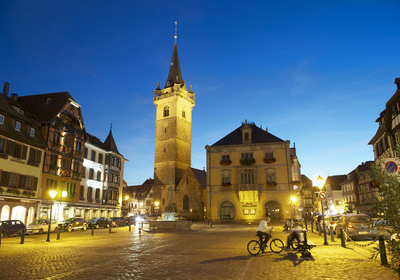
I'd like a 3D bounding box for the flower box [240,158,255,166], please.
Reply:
[{"bbox_3d":[8.723,4.067,50.723,2.700,1.200,0.500,-3,-15,10],"label":"flower box"}]

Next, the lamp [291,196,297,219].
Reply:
[{"bbox_3d":[10.257,7.851,29.991,0.450,3.800,0.450,-3,-15,10],"label":"lamp"}]

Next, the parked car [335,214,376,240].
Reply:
[{"bbox_3d":[10.850,6.153,19.830,1.800,1.620,4.350,-4,-16,15],"label":"parked car"}]

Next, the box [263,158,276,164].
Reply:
[{"bbox_3d":[12.486,3.750,50.121,2.200,1.000,0.500,-3,-15,10],"label":"box"}]

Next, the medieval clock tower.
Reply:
[{"bbox_3d":[-7.500,-7.870,80.391,8.800,59.500,8.800,-9,-17,29],"label":"medieval clock tower"}]

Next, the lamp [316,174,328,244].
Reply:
[{"bbox_3d":[7.808,4.366,17.803,0.450,4.280,0.450,-4,-15,13],"label":"lamp"}]

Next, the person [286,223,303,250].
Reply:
[{"bbox_3d":[5.279,5.399,15.748,0.800,1.320,0.520,-5,-15,15],"label":"person"}]

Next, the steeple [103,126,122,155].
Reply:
[{"bbox_3d":[-16.564,-0.006,52.711,3.100,5.700,3.300,-3,-15,10],"label":"steeple"}]

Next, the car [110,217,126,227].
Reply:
[{"bbox_3d":[-13.042,12.505,42.846,1.750,1.500,4.100,-4,-15,14],"label":"car"}]

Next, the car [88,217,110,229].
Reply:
[{"bbox_3d":[-14.100,11.548,39.141,1.740,1.470,4.100,-1,-15,4],"label":"car"}]

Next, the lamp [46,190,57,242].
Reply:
[{"bbox_3d":[-11.671,5.845,22.005,0.450,4.000,0.450,-4,-15,13],"label":"lamp"}]

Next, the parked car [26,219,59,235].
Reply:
[{"bbox_3d":[-15.450,8.472,27.646,1.700,1.410,4.200,0,-15,1],"label":"parked car"}]

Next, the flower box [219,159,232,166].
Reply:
[{"bbox_3d":[4.756,4.196,51.413,2.100,1.000,0.500,-3,-15,10],"label":"flower box"}]

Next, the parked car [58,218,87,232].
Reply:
[{"bbox_3d":[-15.618,10.295,34.149,1.720,1.520,4.000,-4,-15,14],"label":"parked car"}]

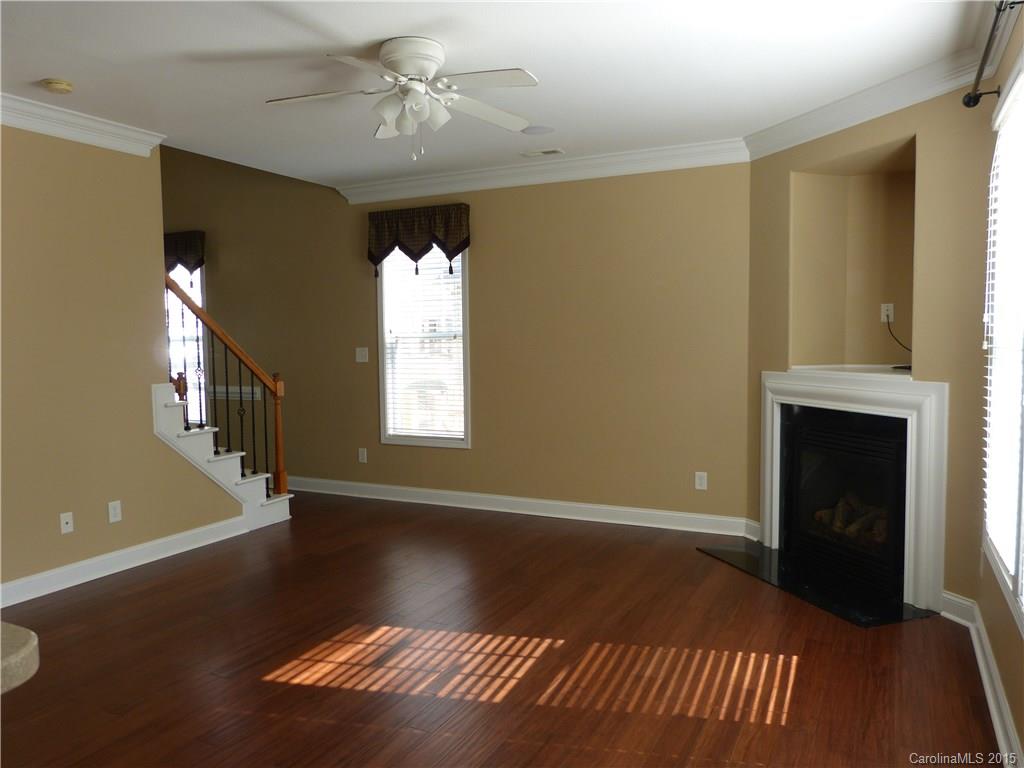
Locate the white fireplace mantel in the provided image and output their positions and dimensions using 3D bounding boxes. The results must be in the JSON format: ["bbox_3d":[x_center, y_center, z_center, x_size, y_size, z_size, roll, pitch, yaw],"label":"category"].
[{"bbox_3d":[1.865,0.534,4.474,0.122,1.168,1.444,-2,4,-19],"label":"white fireplace mantel"}]

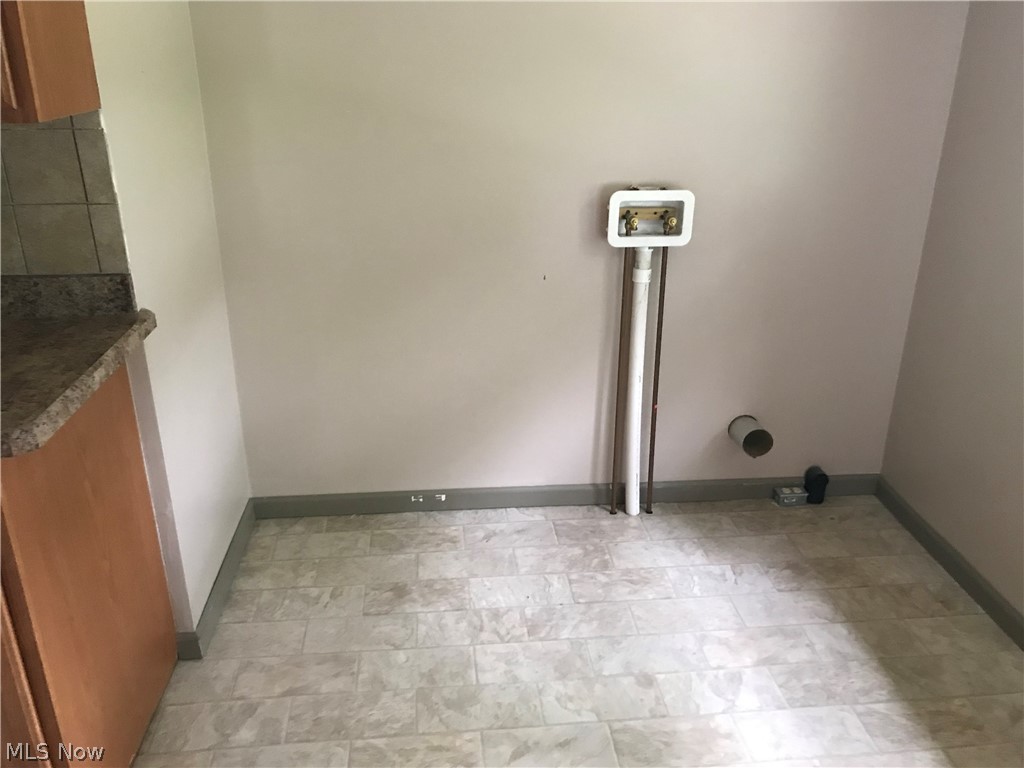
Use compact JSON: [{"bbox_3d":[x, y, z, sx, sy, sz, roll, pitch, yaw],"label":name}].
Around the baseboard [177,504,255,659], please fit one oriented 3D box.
[{"bbox_3d":[-0.840,0.535,2.414,0.050,0.080,0.683,-2,22,-4],"label":"baseboard"}]

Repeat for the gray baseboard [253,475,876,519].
[{"bbox_3d":[0.208,0.379,2.803,2.120,0.080,0.016,-2,22,-4],"label":"gray baseboard"}]

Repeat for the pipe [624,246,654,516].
[{"bbox_3d":[0.397,0.013,2.611,0.056,0.905,0.056,-3,22,-4],"label":"pipe"}]

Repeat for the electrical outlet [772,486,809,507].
[{"bbox_3d":[0.956,0.387,2.831,0.100,0.044,0.051,-2,22,-4],"label":"electrical outlet"}]

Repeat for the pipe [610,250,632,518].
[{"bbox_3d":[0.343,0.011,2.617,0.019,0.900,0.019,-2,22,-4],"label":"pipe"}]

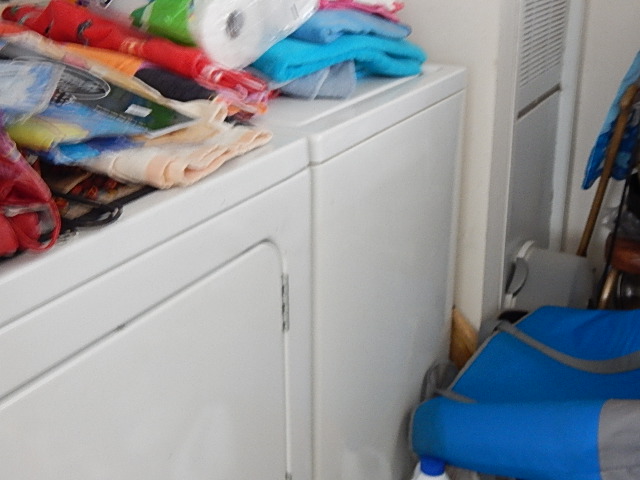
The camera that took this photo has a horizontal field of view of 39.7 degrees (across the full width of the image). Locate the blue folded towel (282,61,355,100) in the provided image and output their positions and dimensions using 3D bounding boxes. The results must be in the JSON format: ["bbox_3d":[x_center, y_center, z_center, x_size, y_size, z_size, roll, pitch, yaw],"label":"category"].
[{"bbox_3d":[0.006,-0.303,1.615,0.170,0.058,0.160,6,20,17],"label":"blue folded towel"}]

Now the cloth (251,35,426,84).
[{"bbox_3d":[0.003,-0.353,1.713,0.350,0.088,0.235,-17,25,-38],"label":"cloth"}]

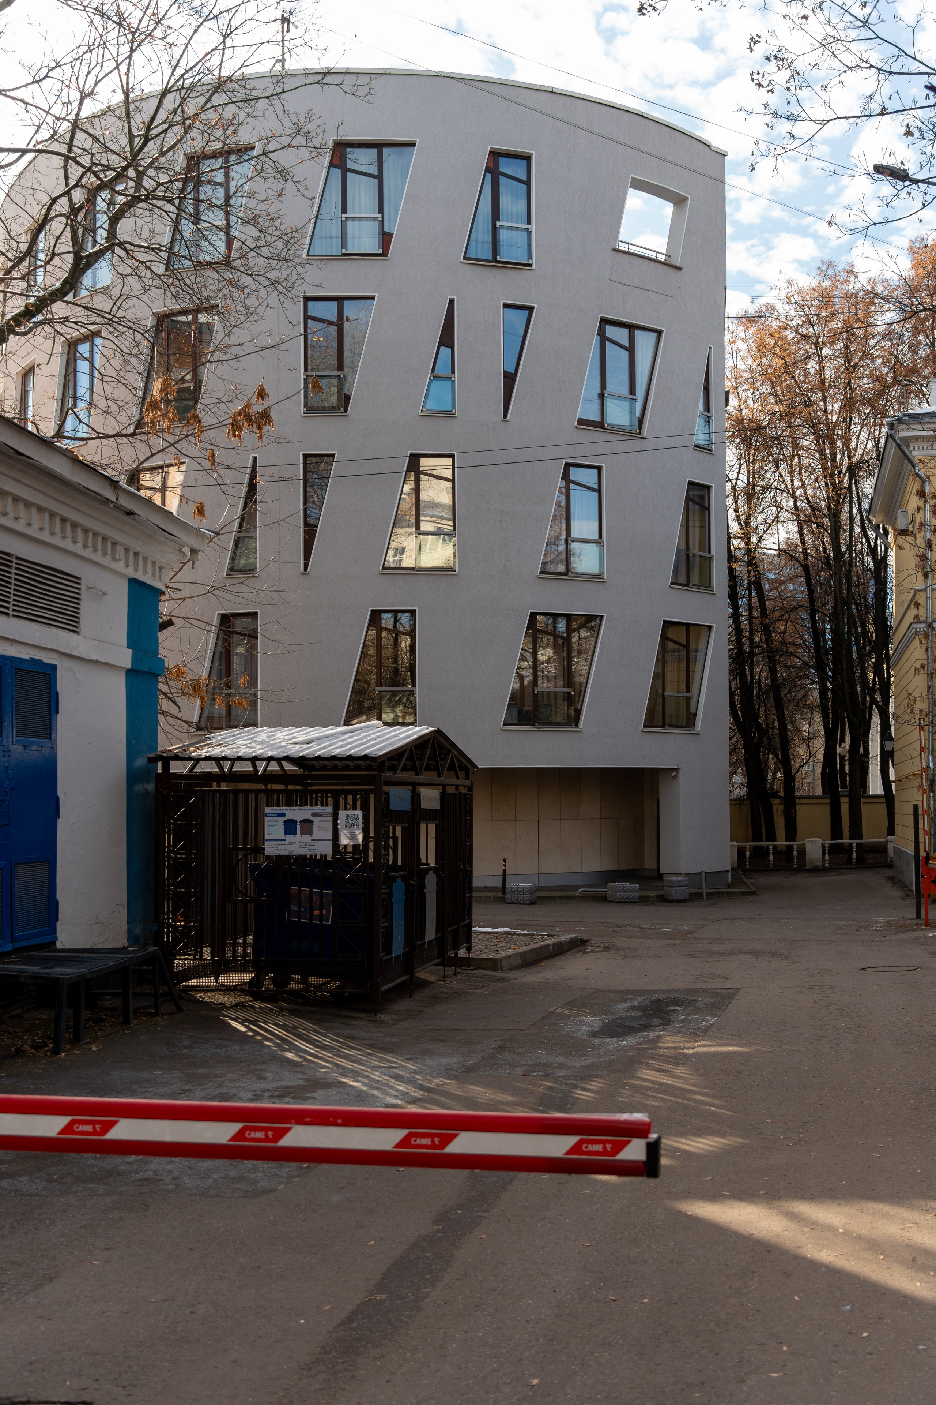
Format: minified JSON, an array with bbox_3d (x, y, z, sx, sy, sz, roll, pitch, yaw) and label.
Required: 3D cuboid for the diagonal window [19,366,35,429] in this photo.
[{"bbox_3d":[-10.158,-6.583,32.185,0.200,2.422,1.776,2,-4,-35],"label":"diagonal window"}]

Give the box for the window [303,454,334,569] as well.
[{"bbox_3d":[-2.940,-3.749,27.844,0.673,2.370,0.200,-1,-4,5],"label":"window"}]

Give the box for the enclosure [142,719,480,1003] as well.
[{"bbox_3d":[-1.490,1.652,15.190,2.300,2.739,4.050,-1,-4,11],"label":"enclosure"}]

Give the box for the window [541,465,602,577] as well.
[{"bbox_3d":[2.180,-3.840,29.831,1.563,2.467,0.200,1,-3,-25],"label":"window"}]

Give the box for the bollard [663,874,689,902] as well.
[{"bbox_3d":[4.118,3.671,27.800,0.370,0.510,0.370,1,-4,-16],"label":"bollard"}]

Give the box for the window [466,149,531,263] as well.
[{"bbox_3d":[0.619,-10.411,29.594,1.548,2.473,0.200,1,-3,-16],"label":"window"}]

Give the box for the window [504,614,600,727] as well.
[{"bbox_3d":[1.803,-0.647,29.536,2.347,2.442,0.200,1,-3,-23],"label":"window"}]

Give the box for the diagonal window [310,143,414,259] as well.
[{"bbox_3d":[-2.128,-10.070,28.192,2.219,2.363,0.200,0,-3,0],"label":"diagonal window"}]

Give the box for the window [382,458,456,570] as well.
[{"bbox_3d":[-1.011,-3.884,28.920,1.500,2.465,0.200,0,-3,-7],"label":"window"}]

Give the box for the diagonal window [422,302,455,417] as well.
[{"bbox_3d":[-0.628,-7.160,29.122,0.736,2.455,0.200,0,-3,-9],"label":"diagonal window"}]

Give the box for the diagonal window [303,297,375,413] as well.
[{"bbox_3d":[-2.548,-6.917,28.010,1.465,2.405,0.200,-1,-4,3],"label":"diagonal window"}]

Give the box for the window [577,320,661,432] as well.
[{"bbox_3d":[3.221,-6.828,29.555,2.357,2.415,0.200,2,-4,-33],"label":"window"}]

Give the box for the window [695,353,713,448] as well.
[{"bbox_3d":[5.356,-6.996,32.298,0.200,2.476,0.790,-3,-4,43],"label":"window"}]

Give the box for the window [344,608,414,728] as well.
[{"bbox_3d":[-1.696,-0.665,27.623,1.395,2.293,0.200,0,-3,-2],"label":"window"}]

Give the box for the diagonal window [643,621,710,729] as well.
[{"bbox_3d":[4.541,-0.543,30.147,2.406,2.363,0.200,3,-5,-42],"label":"diagonal window"}]

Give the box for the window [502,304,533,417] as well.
[{"bbox_3d":[1.064,-7.121,29.532,0.742,2.465,0.200,1,-3,-18],"label":"window"}]

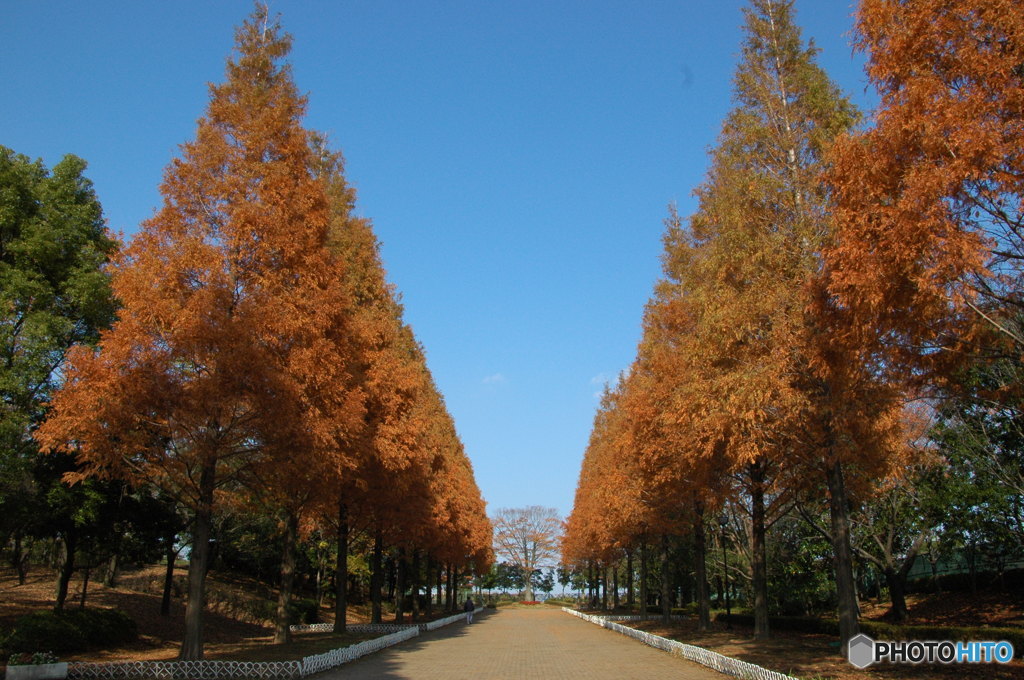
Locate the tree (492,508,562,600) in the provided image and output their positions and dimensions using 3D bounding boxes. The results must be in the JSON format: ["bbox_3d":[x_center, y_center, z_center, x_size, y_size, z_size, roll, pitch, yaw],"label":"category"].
[{"bbox_3d":[2.362,31.094,111.913,10.400,13.370,10.400,0,-18,0],"label":"tree"}]

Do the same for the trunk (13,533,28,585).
[{"bbox_3d":[-24.880,11.095,38.993,0.420,2.540,0.420,0,-18,0],"label":"trunk"}]

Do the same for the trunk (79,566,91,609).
[{"bbox_3d":[-17.972,10.435,32.361,0.220,1.690,0.220,0,-18,0],"label":"trunk"}]

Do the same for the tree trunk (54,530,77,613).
[{"bbox_3d":[-16.882,8.769,29.007,0.450,2.900,0.450,0,-19,0],"label":"tree trunk"}]

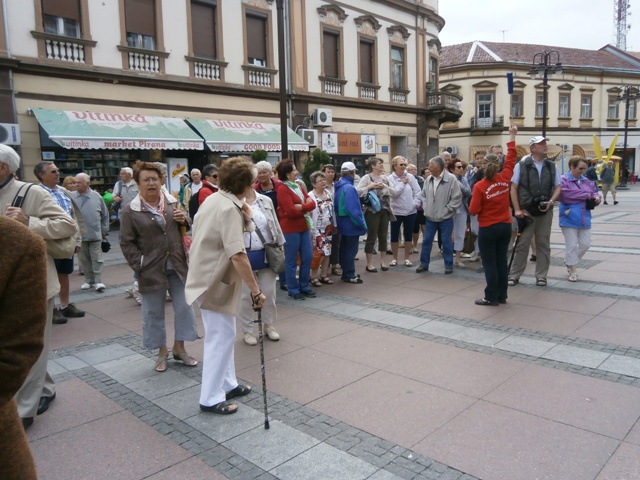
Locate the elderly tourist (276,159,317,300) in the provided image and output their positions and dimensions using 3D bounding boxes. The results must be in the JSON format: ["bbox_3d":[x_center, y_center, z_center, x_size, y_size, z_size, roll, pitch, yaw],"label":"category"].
[{"bbox_3d":[-0.275,-0.136,5.870,0.380,1.687,0.480,2,8,34],"label":"elderly tourist"}]

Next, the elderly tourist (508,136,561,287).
[{"bbox_3d":[2.696,-0.359,6.070,0.640,1.850,0.420,-1,7,11],"label":"elderly tourist"}]

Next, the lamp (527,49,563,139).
[{"bbox_3d":[11.594,-5.891,24.983,1.700,7.548,1.700,-2,7,0],"label":"lamp"}]

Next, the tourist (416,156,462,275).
[{"bbox_3d":[1.787,-0.380,7.250,0.600,1.737,0.380,2,8,33],"label":"tourist"}]

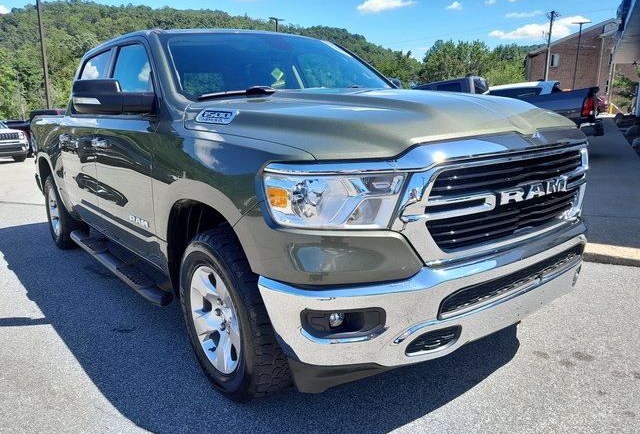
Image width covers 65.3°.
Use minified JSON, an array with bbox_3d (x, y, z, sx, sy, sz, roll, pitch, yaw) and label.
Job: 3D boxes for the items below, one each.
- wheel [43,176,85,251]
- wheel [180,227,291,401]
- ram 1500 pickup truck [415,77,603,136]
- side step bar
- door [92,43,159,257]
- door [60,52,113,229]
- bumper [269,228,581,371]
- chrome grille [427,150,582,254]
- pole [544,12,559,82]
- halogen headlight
[{"bbox_3d":[-2.672,-0.062,5.284,0.280,0.810,0.810,-10,15,-37],"label":"wheel"},{"bbox_3d":[-0.401,0.469,2.451,0.280,0.810,0.810,-10,15,-37],"label":"wheel"},{"bbox_3d":[3.447,-2.359,12.088,5.800,1.900,2.000,7,14,34],"label":"ram 1500 pickup truck"},{"bbox_3d":[-1.448,0.295,3.587,0.210,0.120,2.200,-10,15,-37],"label":"side step bar"},{"bbox_3d":[-1.148,-0.448,3.144,0.270,1.340,1.190,-10,15,-37],"label":"door"},{"bbox_3d":[-1.822,-0.616,3.985,0.270,1.360,1.020,-10,15,-37],"label":"door"},{"bbox_3d":[0.724,0.279,2.332,2.000,0.400,0.560,-10,15,-37],"label":"bumper"},{"bbox_3d":[0.833,-0.081,2.105,1.180,0.390,0.190,-10,15,-37],"label":"chrome grille"},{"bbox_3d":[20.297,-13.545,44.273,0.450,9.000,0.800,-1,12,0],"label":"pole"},{"bbox_3d":[0.067,-0.058,1.782,0.380,0.220,0.380,-10,15,-37],"label":"halogen headlight"}]

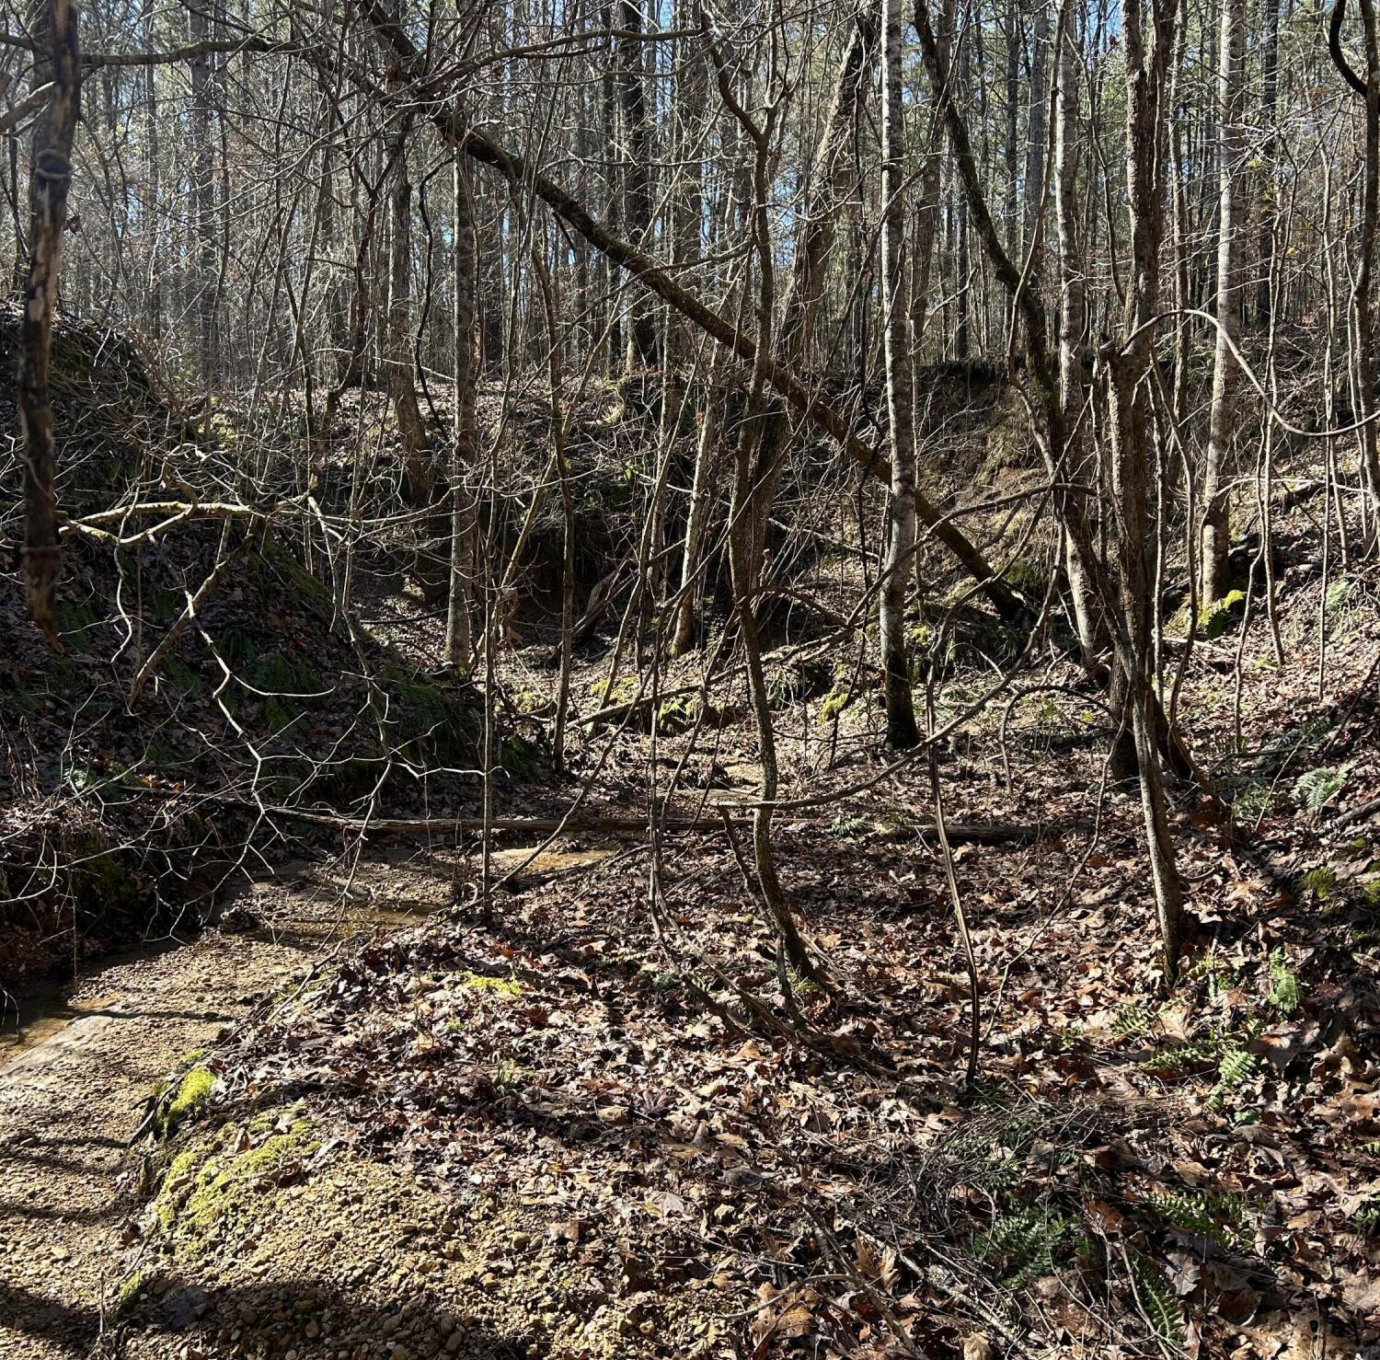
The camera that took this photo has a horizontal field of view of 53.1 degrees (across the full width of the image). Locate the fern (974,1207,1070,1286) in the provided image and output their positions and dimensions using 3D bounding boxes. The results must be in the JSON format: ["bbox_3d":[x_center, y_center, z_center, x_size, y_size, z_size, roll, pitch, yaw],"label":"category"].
[{"bbox_3d":[0.693,1.186,2.900,0.190,0.110,0.170,1,3,0],"label":"fern"}]

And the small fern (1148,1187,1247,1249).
[{"bbox_3d":[1.100,1.168,3.000,0.200,0.085,0.150,1,3,0],"label":"small fern"}]

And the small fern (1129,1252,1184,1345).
[{"bbox_3d":[0.926,1.228,2.750,0.100,0.110,0.190,1,3,0],"label":"small fern"}]

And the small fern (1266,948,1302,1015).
[{"bbox_3d":[1.847,0.936,4.300,0.100,0.180,0.100,1,3,0],"label":"small fern"}]

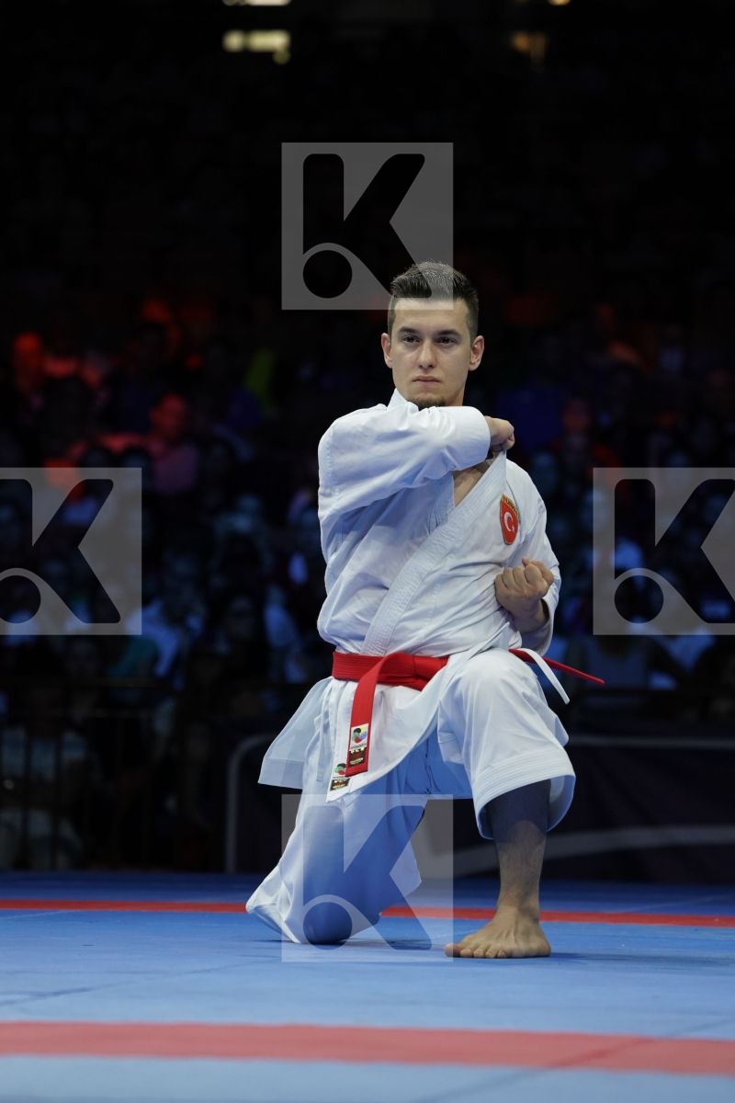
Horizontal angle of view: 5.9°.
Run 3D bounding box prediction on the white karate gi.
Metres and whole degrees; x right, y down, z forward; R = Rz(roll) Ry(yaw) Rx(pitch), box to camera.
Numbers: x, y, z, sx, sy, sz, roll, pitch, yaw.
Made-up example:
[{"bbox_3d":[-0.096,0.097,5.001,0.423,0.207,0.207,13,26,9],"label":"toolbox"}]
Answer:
[{"bbox_3d":[0.081,0.217,13.150,0.600,1.030,0.780,1,-1,-2],"label":"white karate gi"}]

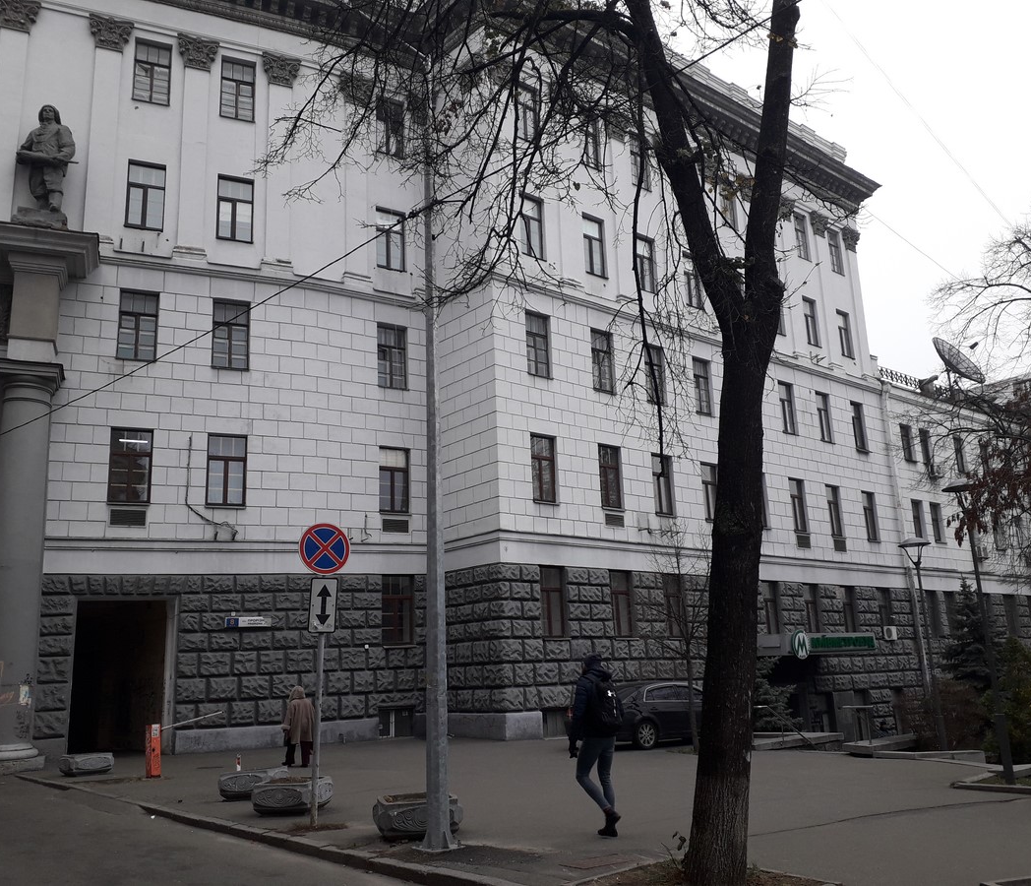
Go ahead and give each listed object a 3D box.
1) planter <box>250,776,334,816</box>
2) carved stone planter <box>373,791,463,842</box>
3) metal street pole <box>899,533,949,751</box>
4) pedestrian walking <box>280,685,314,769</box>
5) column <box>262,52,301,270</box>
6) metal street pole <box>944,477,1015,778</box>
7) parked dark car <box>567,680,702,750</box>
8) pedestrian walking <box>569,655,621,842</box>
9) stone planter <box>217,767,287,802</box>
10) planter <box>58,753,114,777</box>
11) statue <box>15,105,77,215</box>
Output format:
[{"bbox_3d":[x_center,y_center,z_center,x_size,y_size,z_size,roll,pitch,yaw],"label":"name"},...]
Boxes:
[{"bbox_3d":[-2.839,4.485,11.706,0.900,0.390,0.640,-6,-15,12],"label":"planter"},{"bbox_3d":[-0.987,3.819,9.439,0.900,0.390,0.640,0,-15,-10],"label":"carved stone planter"},{"bbox_3d":[7.577,3.611,16.728,0.600,3.800,0.600,-3,-14,0],"label":"metal street pole"},{"bbox_3d":[-4.475,5.856,19.045,0.600,1.570,0.450,2,-15,-17],"label":"pedestrian walking"},{"bbox_3d":[-7.548,-9.108,29.586,1.200,7.600,0.500,4,-16,-23],"label":"column"},{"bbox_3d":[6.125,2.407,12.093,0.500,3.906,0.500,-8,-15,19],"label":"metal street pole"},{"bbox_3d":[3.319,6.380,21.923,4.750,1.460,1.830,9,-18,-38],"label":"parked dark car"},{"bbox_3d":[0.798,3.016,9.265,0.580,1.740,0.520,-14,-19,39],"label":"pedestrian walking"},{"bbox_3d":[-3.851,5.030,13.599,0.900,0.400,0.900,-4,-14,5],"label":"stone planter"},{"bbox_3d":[-8.508,6.369,18.320,0.900,0.400,0.900,11,-20,-42],"label":"planter"},{"bbox_3d":[-12.421,-7.533,24.411,1.420,3.100,1.000,4,-16,-23],"label":"statue"}]

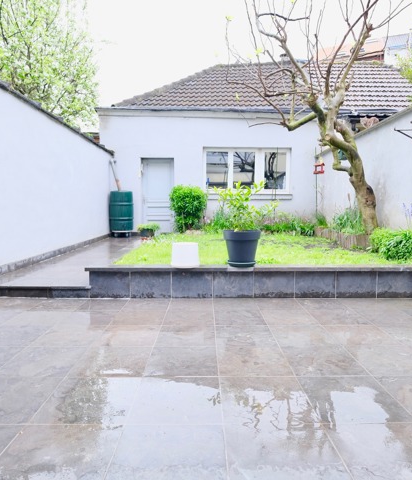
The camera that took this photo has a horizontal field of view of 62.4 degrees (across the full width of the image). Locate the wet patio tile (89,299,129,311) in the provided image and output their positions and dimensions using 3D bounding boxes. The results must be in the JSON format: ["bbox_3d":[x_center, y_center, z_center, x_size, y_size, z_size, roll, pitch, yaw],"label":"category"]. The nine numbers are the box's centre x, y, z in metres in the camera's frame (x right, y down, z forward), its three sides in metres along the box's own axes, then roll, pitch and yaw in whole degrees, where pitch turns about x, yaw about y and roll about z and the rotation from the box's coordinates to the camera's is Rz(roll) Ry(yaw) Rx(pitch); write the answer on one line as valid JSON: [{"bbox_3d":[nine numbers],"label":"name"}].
[{"bbox_3d":[-1.053,0.671,3.479,0.447,0.020,0.440,0,6,0],"label":"wet patio tile"}]

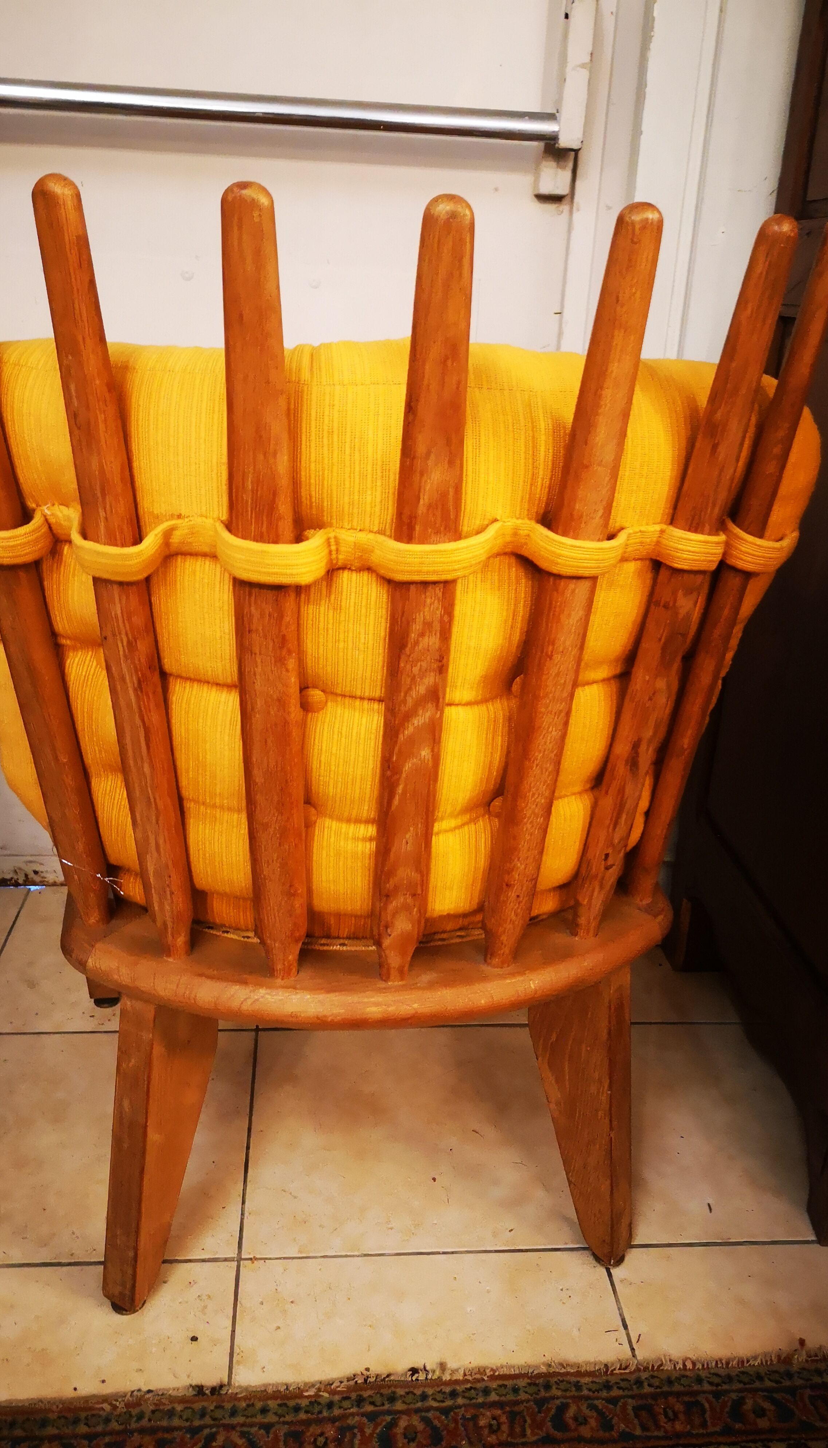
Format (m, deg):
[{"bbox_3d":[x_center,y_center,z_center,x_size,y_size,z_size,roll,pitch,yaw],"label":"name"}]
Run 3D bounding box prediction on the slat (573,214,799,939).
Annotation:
[{"bbox_3d":[0.182,-0.068,0.802,0.043,0.542,0.025,-11,32,-36],"label":"slat"}]

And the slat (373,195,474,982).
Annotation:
[{"bbox_3d":[0.003,-0.048,0.737,0.043,0.542,0.025,-1,27,-9],"label":"slat"}]

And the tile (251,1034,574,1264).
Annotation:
[{"bbox_3d":[-0.005,0.428,1.192,0.331,0.010,0.331,1,22,-5],"label":"tile"}]

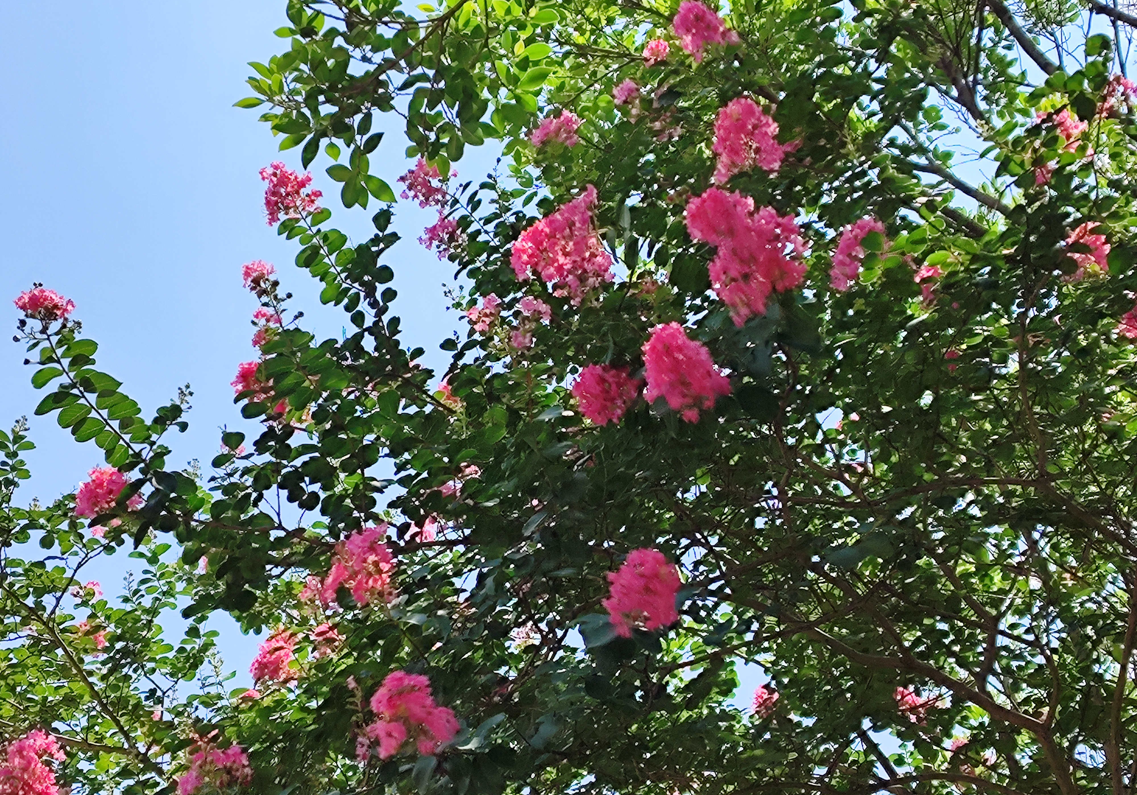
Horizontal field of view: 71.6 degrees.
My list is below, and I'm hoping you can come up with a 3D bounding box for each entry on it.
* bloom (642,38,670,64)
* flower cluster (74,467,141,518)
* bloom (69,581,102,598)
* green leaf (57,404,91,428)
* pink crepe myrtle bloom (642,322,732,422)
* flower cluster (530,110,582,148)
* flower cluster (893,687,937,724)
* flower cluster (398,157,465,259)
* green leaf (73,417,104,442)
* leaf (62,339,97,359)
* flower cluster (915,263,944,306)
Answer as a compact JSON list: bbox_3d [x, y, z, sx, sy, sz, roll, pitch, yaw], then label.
[{"bbox_3d":[0.300,-1.187,2.700,0.091,0.086,0.072,0,-32,0],"label":"bloom"},{"bbox_3d":[-1.110,0.230,1.900,0.163,0.120,0.119,19,-37,-27],"label":"flower cluster"},{"bbox_3d":[-1.410,0.560,2.300,0.093,0.052,0.061,16,-32,-28],"label":"bloom"},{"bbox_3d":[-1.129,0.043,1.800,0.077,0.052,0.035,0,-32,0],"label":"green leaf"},{"bbox_3d":[0.241,-0.051,1.600,0.178,0.192,0.156,-5,-28,9],"label":"pink crepe myrtle bloom"},{"bbox_3d":[-0.040,-0.866,2.550,0.170,0.117,0.114,0,-32,0],"label":"flower cluster"},{"bbox_3d":[1.147,1.014,2.600,0.146,0.122,0.109,0,-32,0],"label":"flower cluster"},{"bbox_3d":[-0.409,-0.559,2.350,0.196,0.290,0.194,0,-32,0],"label":"flower cluster"},{"bbox_3d":[-1.004,0.070,1.651,0.063,0.012,0.047,-24,-58,-9],"label":"green leaf"},{"bbox_3d":[-1.022,-0.100,1.651,0.070,0.012,0.037,-23,-56,-9],"label":"leaf"},{"bbox_3d":[0.982,-0.309,2.150,0.077,0.113,0.080,-17,-36,26],"label":"flower cluster"}]

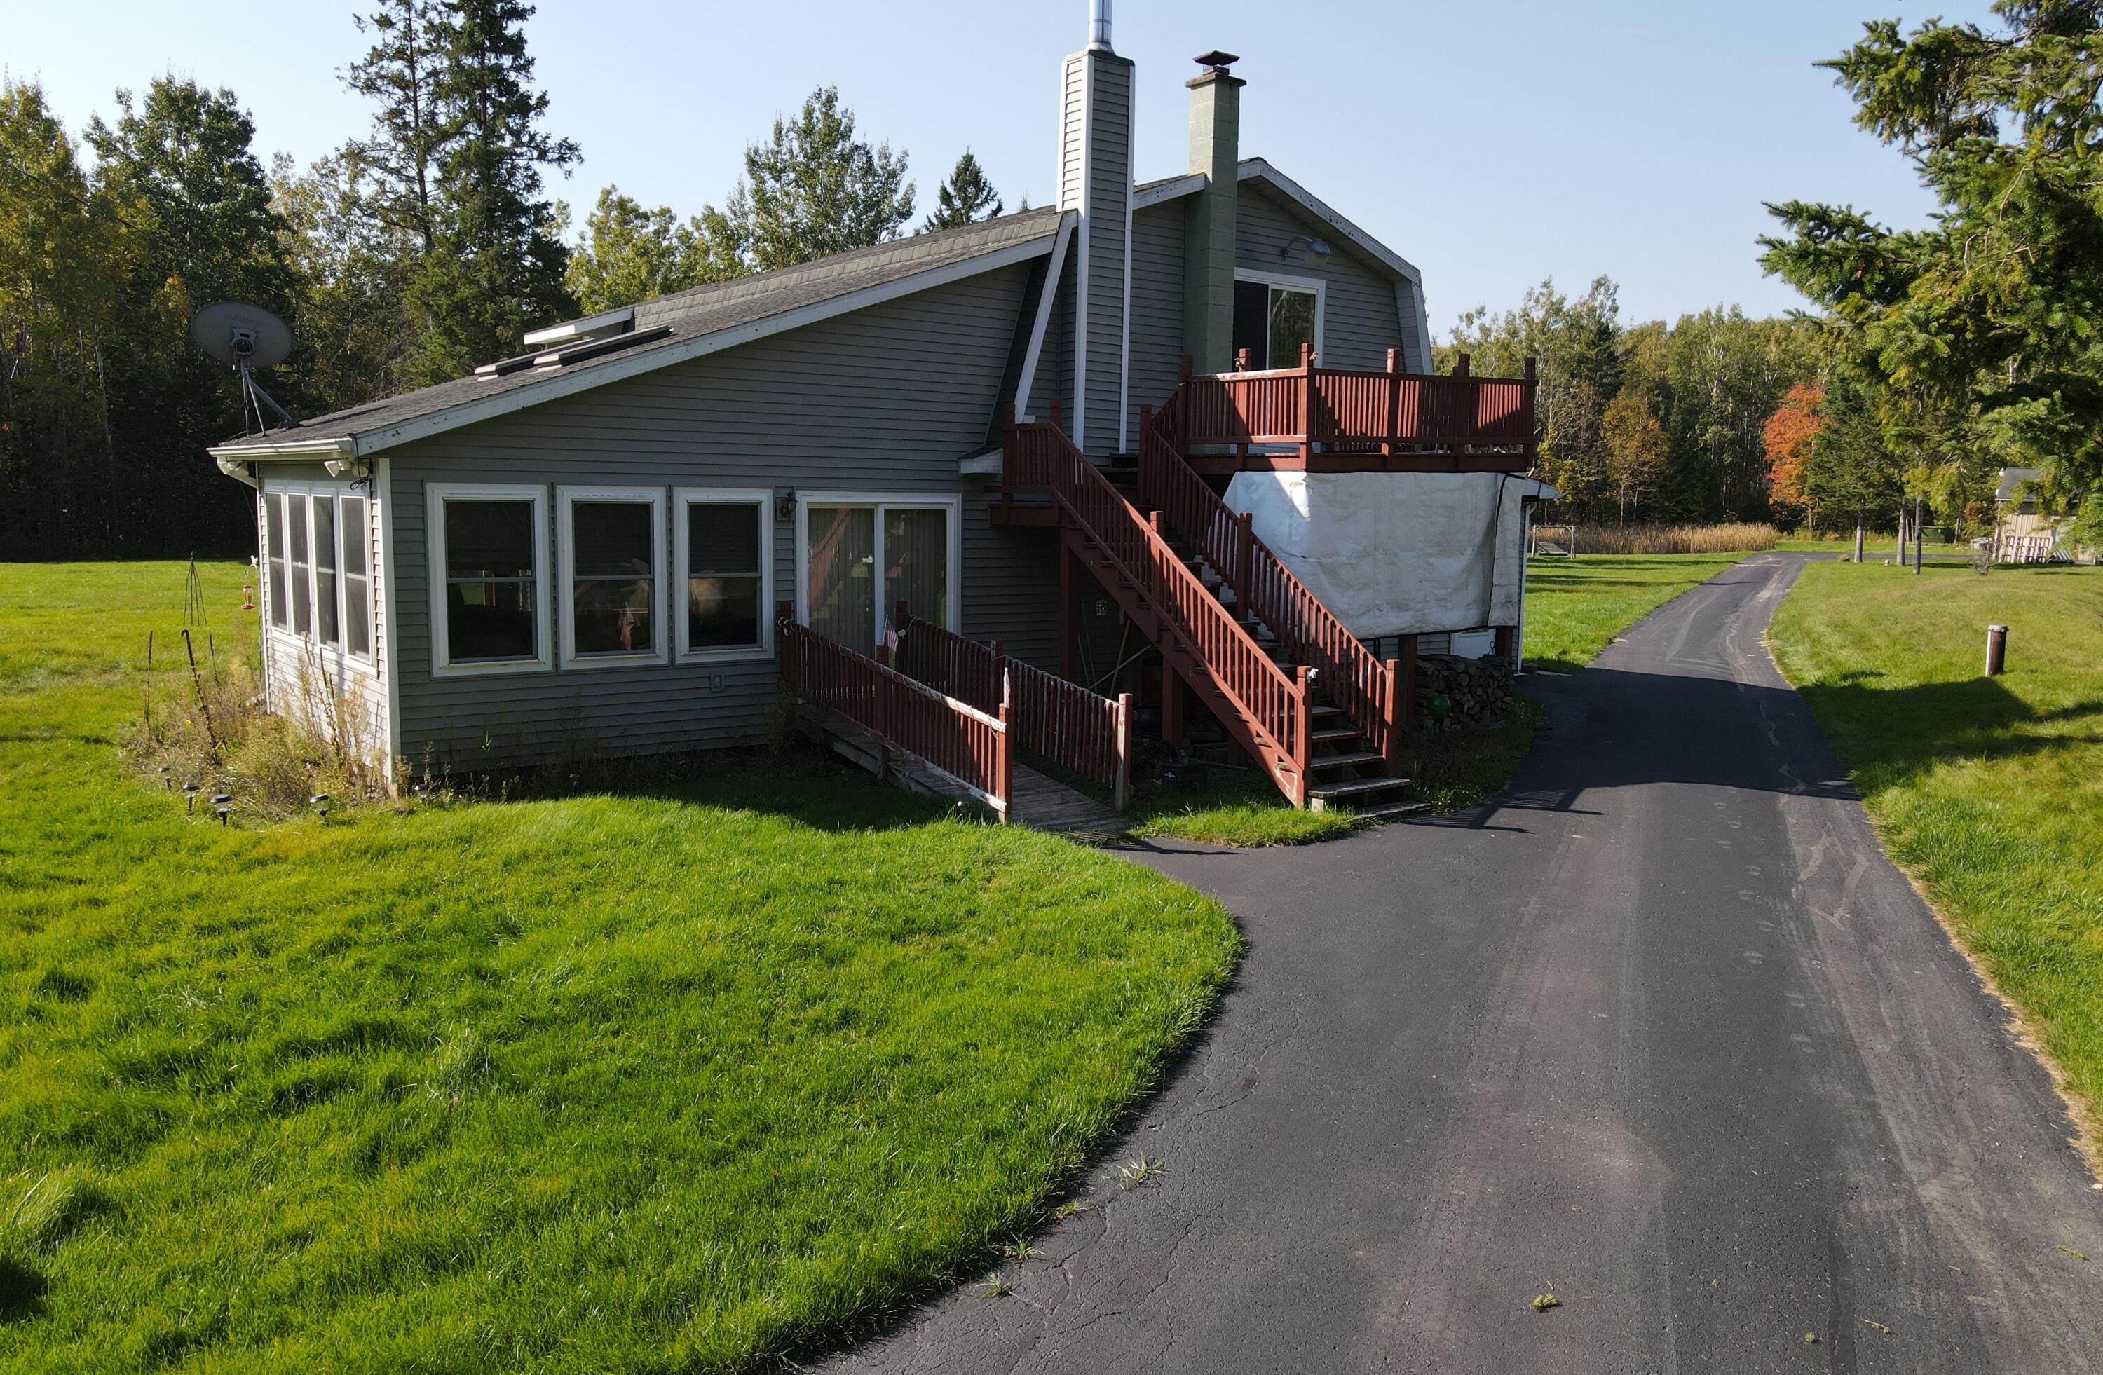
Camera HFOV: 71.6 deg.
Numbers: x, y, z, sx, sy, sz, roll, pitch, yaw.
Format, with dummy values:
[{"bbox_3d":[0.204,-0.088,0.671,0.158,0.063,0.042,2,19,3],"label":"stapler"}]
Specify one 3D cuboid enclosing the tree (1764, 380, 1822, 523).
[{"bbox_3d":[50.696,-15.543,99.693,4.400,10.614,4.400,-5,10,-39],"label":"tree"}]

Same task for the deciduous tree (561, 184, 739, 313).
[{"bbox_3d":[-15.516,-12.328,56.916,6.600,14.021,6.600,-5,10,-39],"label":"deciduous tree"}]

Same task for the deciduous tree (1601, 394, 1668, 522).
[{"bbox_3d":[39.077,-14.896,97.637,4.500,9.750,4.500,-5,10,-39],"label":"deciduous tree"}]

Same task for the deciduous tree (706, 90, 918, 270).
[{"bbox_3d":[-9.022,-13.910,56.152,7.000,17.637,7.000,-5,10,-39],"label":"deciduous tree"}]

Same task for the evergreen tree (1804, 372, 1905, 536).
[{"bbox_3d":[41.599,-11.368,75.635,5.200,9.716,5.200,-5,10,-39],"label":"evergreen tree"}]

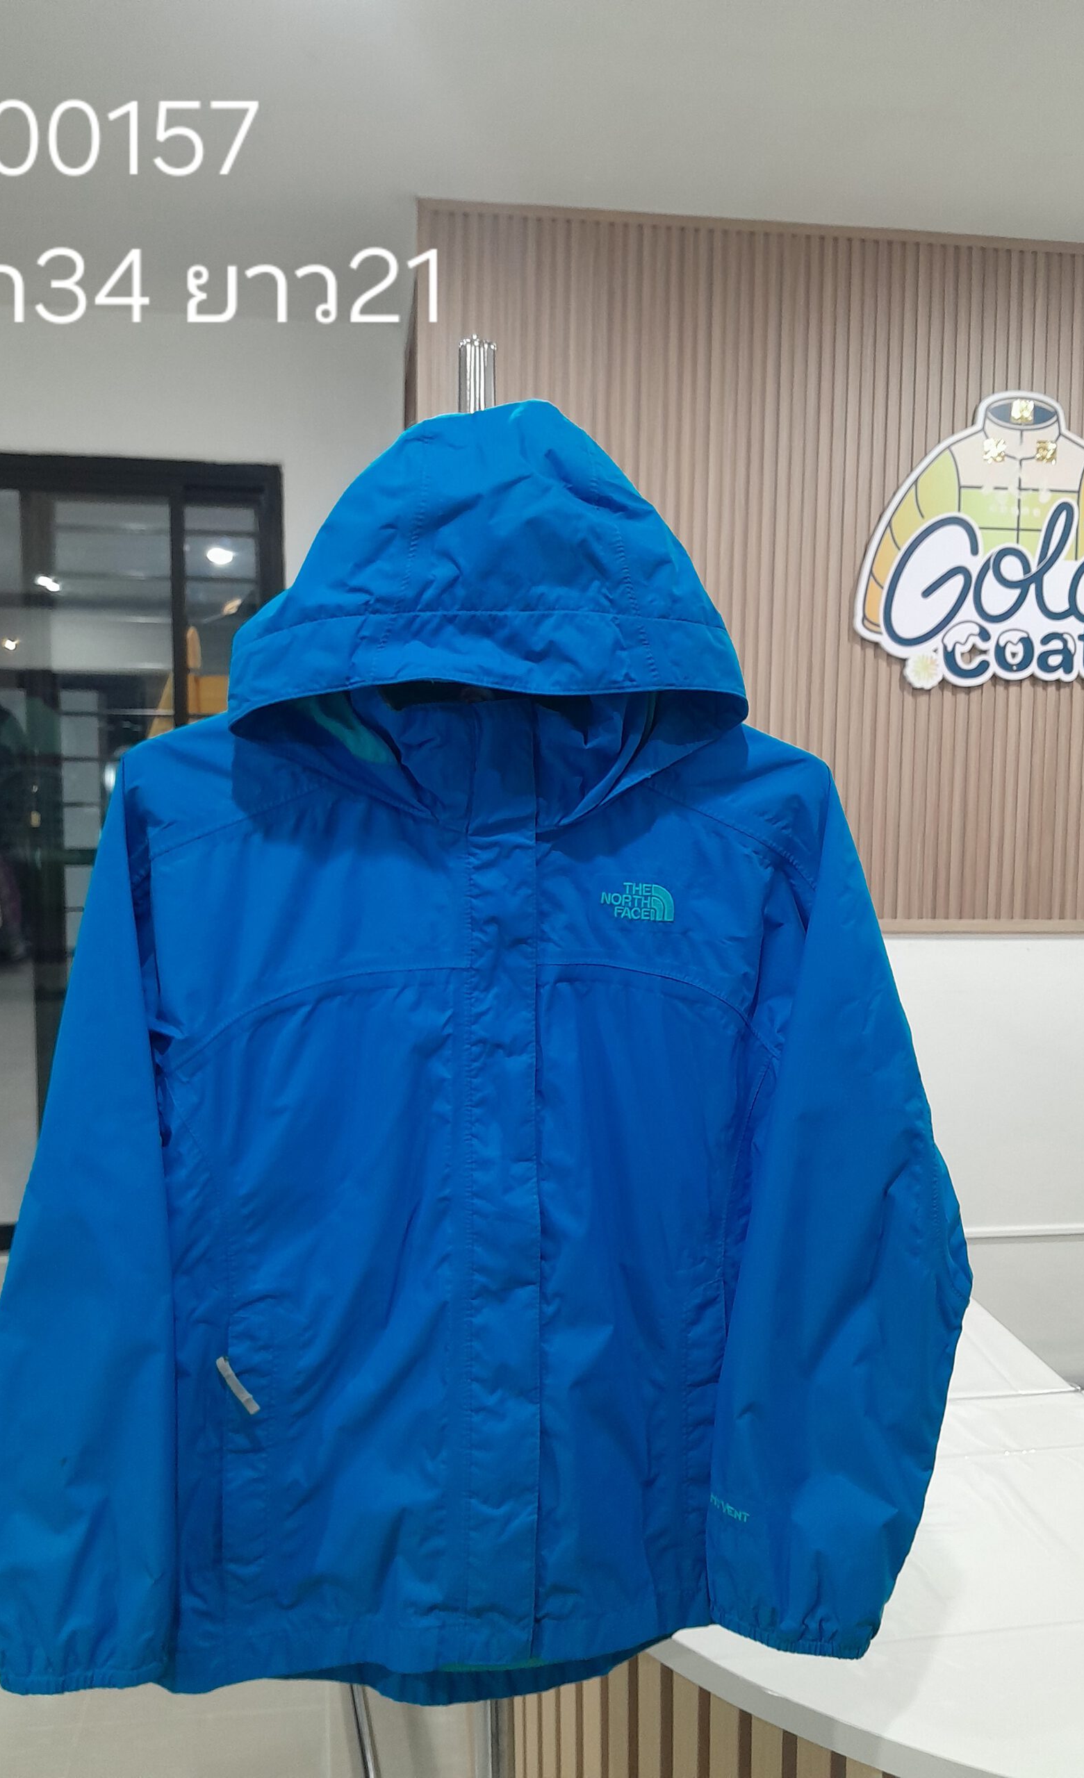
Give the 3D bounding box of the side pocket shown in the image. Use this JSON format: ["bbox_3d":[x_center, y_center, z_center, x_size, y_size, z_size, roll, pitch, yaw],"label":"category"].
[{"bbox_3d":[-0.178,0.348,0.813,0.038,0.200,0.022,1,5,8],"label":"side pocket"}]

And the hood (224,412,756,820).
[{"bbox_3d":[-0.036,-0.163,0.775,0.285,0.250,0.215,0,5,-7],"label":"hood"}]

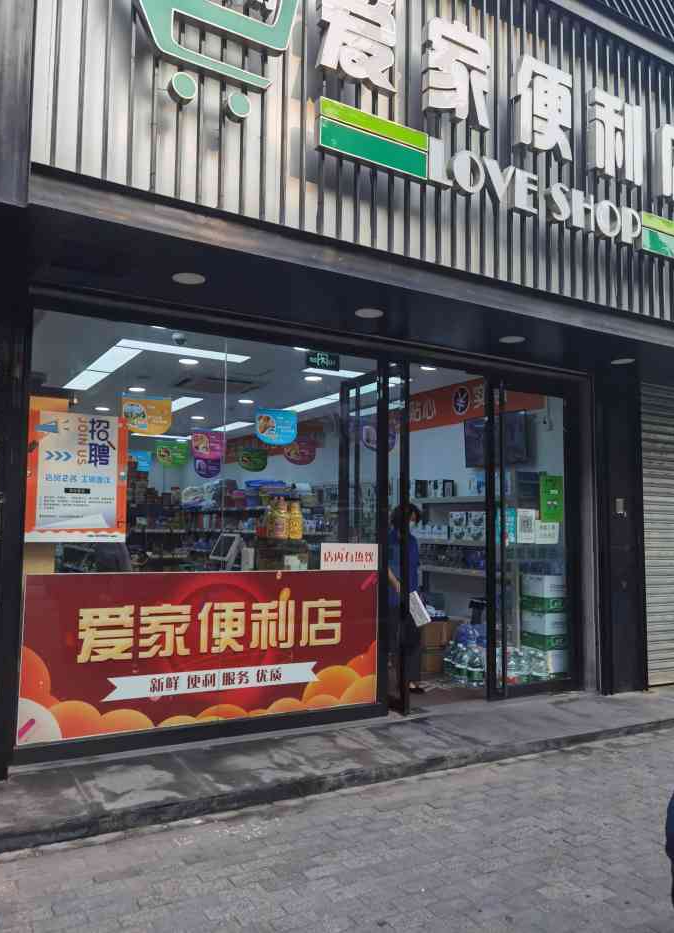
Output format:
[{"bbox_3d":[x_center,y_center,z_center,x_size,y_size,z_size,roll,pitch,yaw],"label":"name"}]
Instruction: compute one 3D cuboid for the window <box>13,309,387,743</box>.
[{"bbox_3d":[-0.784,0.410,5.008,2.545,2.635,0.100,4,-6,-30],"label":"window"}]

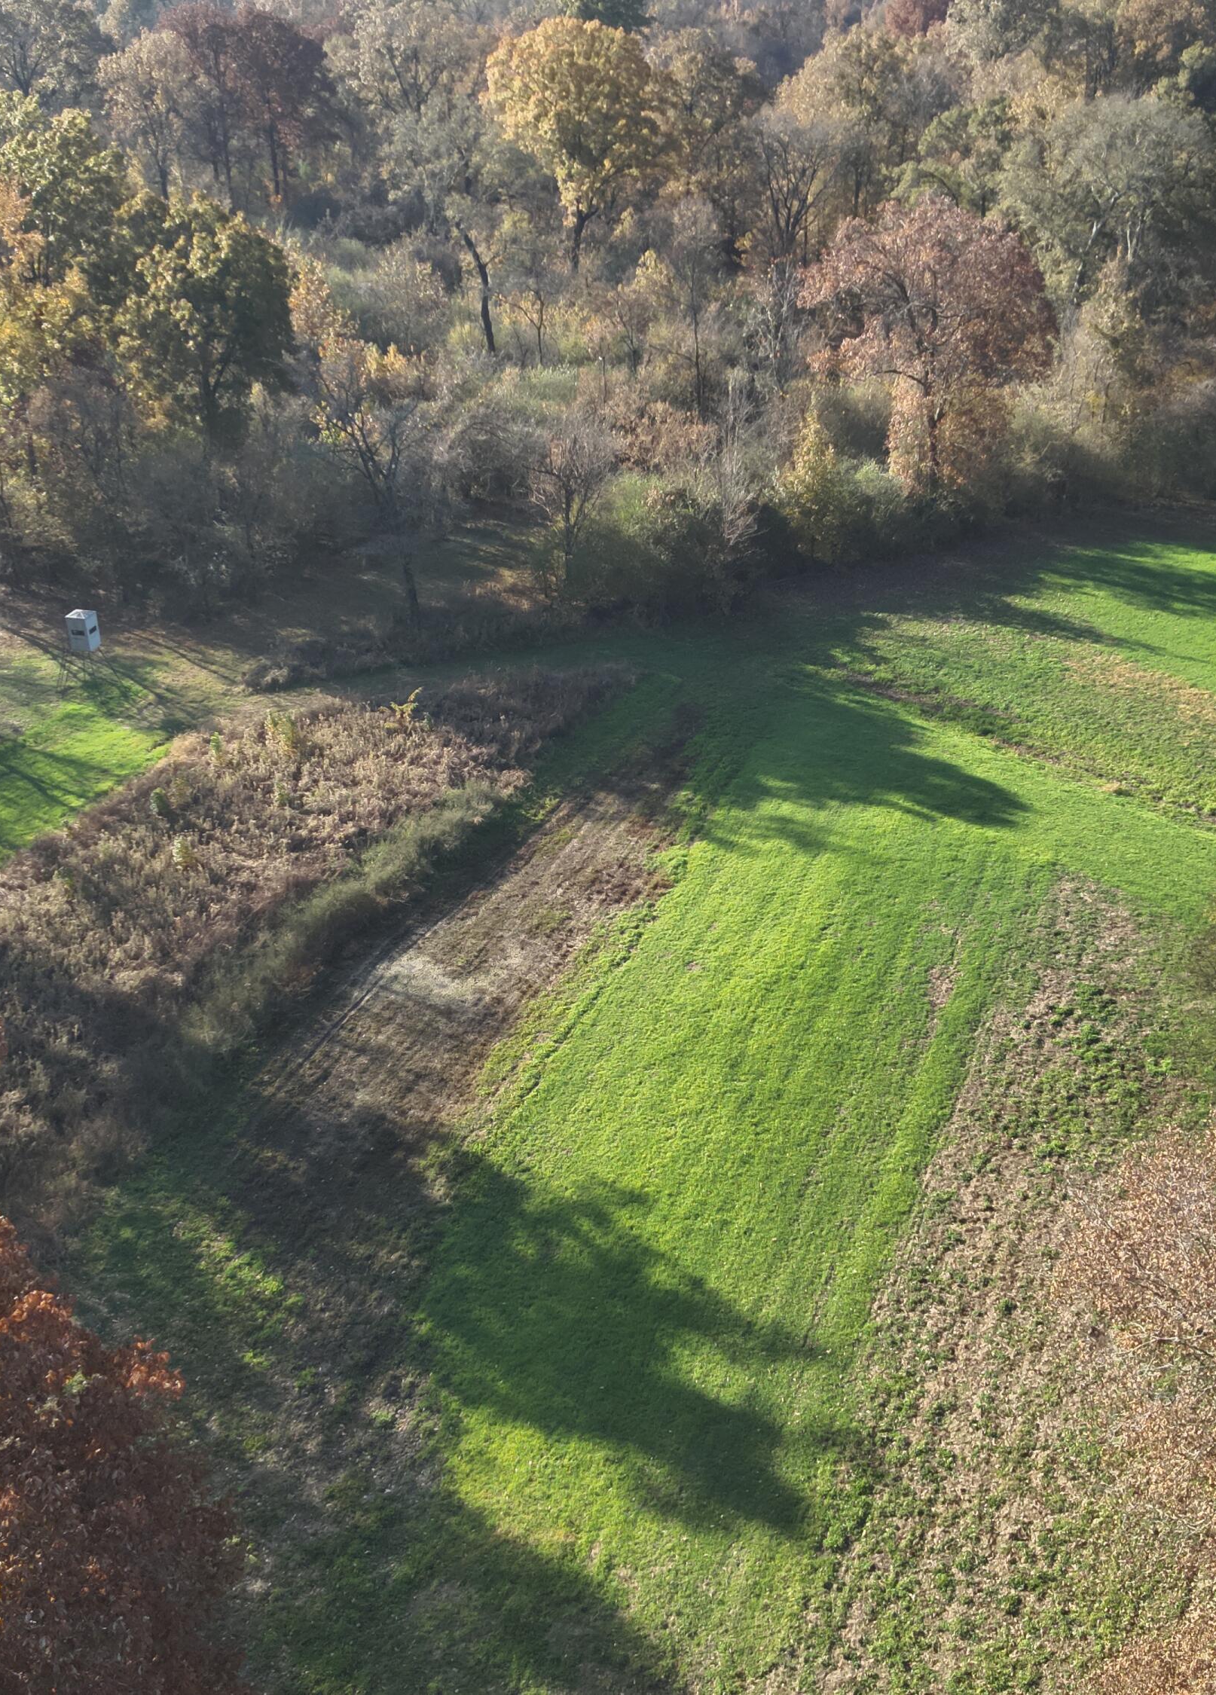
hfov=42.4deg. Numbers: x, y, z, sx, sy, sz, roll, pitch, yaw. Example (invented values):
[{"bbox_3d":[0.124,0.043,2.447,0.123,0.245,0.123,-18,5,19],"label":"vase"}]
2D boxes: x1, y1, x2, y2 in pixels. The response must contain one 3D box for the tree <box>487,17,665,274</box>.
[{"bbox_3d":[-3.500,-69.200,158.400,17.300,24.800,16.800,0,32,0],"label":"tree"}]

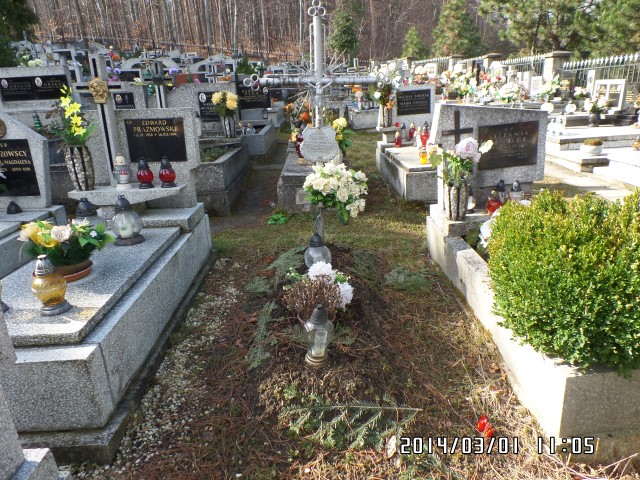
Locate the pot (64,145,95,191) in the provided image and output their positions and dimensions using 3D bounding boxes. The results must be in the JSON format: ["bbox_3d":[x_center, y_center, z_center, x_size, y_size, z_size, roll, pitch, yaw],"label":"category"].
[{"bbox_3d":[-1.613,-0.493,2.852,0.185,0.300,0.180,-3,20,0],"label":"pot"}]

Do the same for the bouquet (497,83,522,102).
[{"bbox_3d":[3.610,-2.810,8.100,0.470,0.360,0.400,-3,17,0],"label":"bouquet"}]

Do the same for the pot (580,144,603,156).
[{"bbox_3d":[3.864,-1.274,6.051,0.280,0.145,0.280,-2,21,1],"label":"pot"}]

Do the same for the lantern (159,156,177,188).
[{"bbox_3d":[-1.165,-0.510,3.236,0.130,0.230,0.130,-1,21,0],"label":"lantern"}]

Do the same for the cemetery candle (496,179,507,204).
[{"bbox_3d":[1.303,-0.348,3.053,0.075,0.190,0.075,-3,20,0],"label":"cemetery candle"}]

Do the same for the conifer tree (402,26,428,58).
[{"bbox_3d":[6.783,-13.531,30.202,1.900,3.400,1.900,-1,21,0],"label":"conifer tree"}]

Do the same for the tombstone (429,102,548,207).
[{"bbox_3d":[1.227,-0.619,3.118,0.820,0.735,0.150,-5,21,-6],"label":"tombstone"}]

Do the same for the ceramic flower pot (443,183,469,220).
[{"bbox_3d":[1.057,-0.304,3.322,0.180,0.280,0.165,-1,21,0],"label":"ceramic flower pot"}]

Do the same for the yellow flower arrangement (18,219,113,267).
[{"bbox_3d":[-1.437,0.014,2.400,0.490,0.250,0.370,-3,17,0],"label":"yellow flower arrangement"}]

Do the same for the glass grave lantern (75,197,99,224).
[{"bbox_3d":[-1.600,-0.119,2.935,0.205,0.280,0.205,-3,17,0],"label":"glass grave lantern"}]

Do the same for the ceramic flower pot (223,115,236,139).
[{"bbox_3d":[-1.291,-1.614,6.100,0.180,0.340,0.180,-3,17,0],"label":"ceramic flower pot"}]

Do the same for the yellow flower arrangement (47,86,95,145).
[{"bbox_3d":[-1.820,-0.908,3.101,0.330,0.420,0.290,-3,17,0],"label":"yellow flower arrangement"}]

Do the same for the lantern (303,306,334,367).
[{"bbox_3d":[-0.001,0.456,2.085,0.142,0.305,0.142,-1,21,0],"label":"lantern"}]

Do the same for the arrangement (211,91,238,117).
[{"bbox_3d":[-1.302,-1.860,5.795,0.370,0.330,0.310,-3,20,0],"label":"arrangement"}]

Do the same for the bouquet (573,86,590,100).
[{"bbox_3d":[4.992,-2.797,8.117,0.320,0.280,0.300,-3,20,0],"label":"bouquet"}]

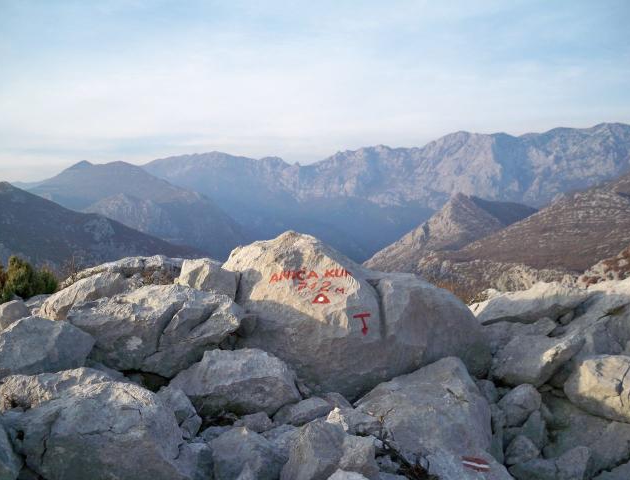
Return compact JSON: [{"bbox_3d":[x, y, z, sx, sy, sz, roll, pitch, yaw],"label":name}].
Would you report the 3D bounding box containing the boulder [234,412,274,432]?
[{"bbox_3d":[-0.366,1.100,3.850,0.242,0.144,0.200,0,1,0],"label":"boulder"}]

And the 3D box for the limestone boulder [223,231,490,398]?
[{"bbox_3d":[0.317,0.582,4.950,1.934,1.271,1.250,0,1,0],"label":"limestone boulder"}]

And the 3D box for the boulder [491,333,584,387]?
[{"bbox_3d":[1.685,0.915,4.900,0.676,0.416,0.480,0,1,15],"label":"boulder"}]

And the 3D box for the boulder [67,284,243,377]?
[{"bbox_3d":[-1.111,0.627,4.536,1.187,0.627,0.806,0,2,0],"label":"boulder"}]

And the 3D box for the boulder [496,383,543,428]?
[{"bbox_3d":[1.203,0.974,3.808,0.258,0.246,0.258,0,2,0],"label":"boulder"}]

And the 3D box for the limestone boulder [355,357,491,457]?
[{"bbox_3d":[0.646,0.991,3.850,0.785,0.577,0.680,0,1,0],"label":"limestone boulder"}]

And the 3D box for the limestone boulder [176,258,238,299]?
[{"bbox_3d":[-0.845,0.308,5.040,0.470,0.358,0.403,0,2,0],"label":"limestone boulder"}]

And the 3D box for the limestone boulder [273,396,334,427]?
[{"bbox_3d":[-0.067,0.994,3.752,0.347,0.179,0.269,0,2,0],"label":"limestone boulder"}]

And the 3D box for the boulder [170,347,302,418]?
[{"bbox_3d":[-0.476,0.857,3.920,0.773,0.437,0.560,0,2,0],"label":"boulder"}]

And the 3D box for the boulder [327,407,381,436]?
[{"bbox_3d":[0.210,0.990,3.528,0.302,0.168,0.246,0,2,0],"label":"boulder"}]

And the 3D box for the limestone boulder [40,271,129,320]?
[{"bbox_3d":[-1.995,0.497,5.600,0.755,0.453,0.500,0,1,10],"label":"limestone boulder"}]

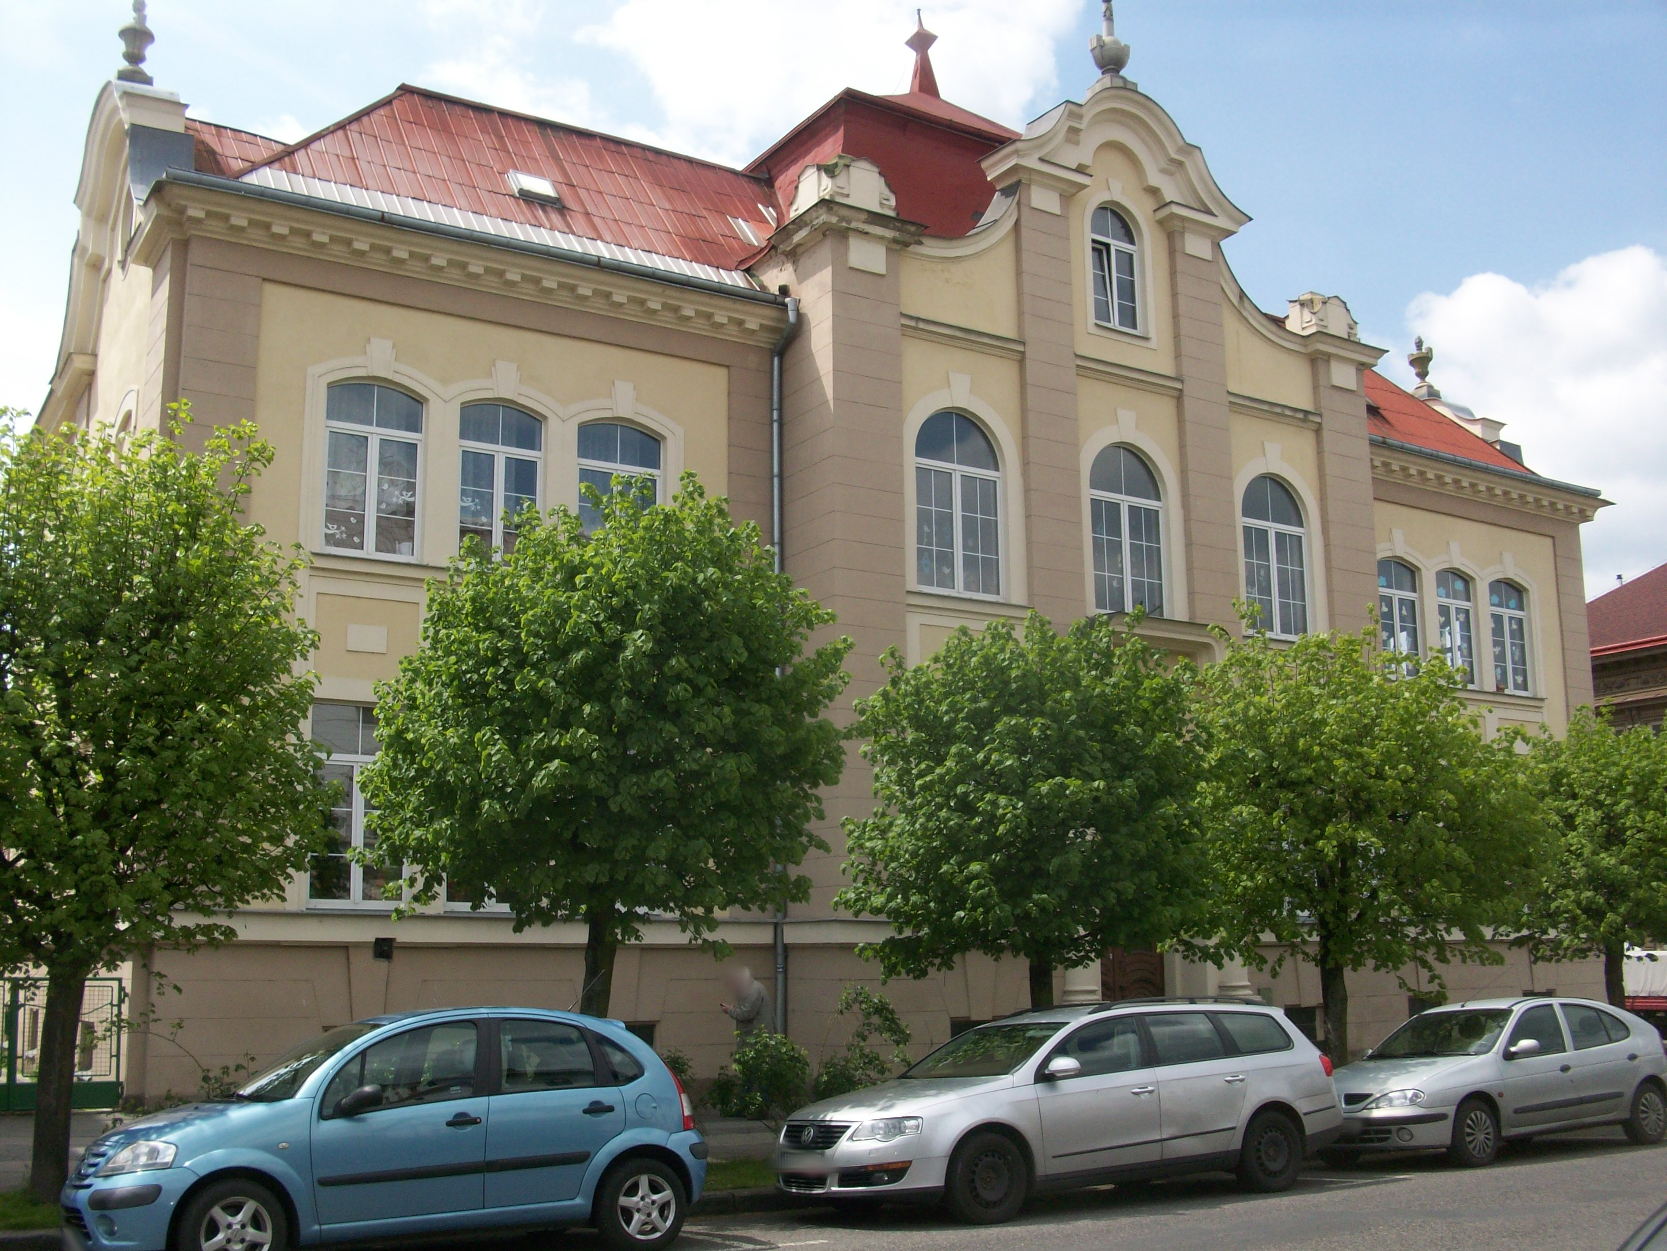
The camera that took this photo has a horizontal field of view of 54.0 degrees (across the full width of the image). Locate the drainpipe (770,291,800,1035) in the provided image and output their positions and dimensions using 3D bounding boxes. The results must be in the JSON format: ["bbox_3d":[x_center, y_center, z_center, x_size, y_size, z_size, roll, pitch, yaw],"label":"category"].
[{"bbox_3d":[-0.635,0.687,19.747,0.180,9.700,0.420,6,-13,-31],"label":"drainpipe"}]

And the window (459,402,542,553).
[{"bbox_3d":[-3.795,-1.552,18.675,1.000,2.050,0.150,6,-13,-31],"label":"window"}]

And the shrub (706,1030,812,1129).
[{"bbox_3d":[-0.847,5.048,18.209,1.120,1.080,1.020,6,-13,-31],"label":"shrub"}]

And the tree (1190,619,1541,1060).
[{"bbox_3d":[6.157,2.661,18.994,4.041,5.468,4.041,6,-13,-30],"label":"tree"}]

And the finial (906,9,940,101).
[{"bbox_3d":[1.512,-9.708,27.729,0.440,1.560,0.440,6,-13,-31],"label":"finial"}]

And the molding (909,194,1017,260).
[{"bbox_3d":[1.914,-5.851,23.879,2.133,1.341,0.350,6,-13,-31],"label":"molding"}]

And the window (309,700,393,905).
[{"bbox_3d":[-5.651,2.120,19.463,1.160,2.414,0.160,6,-13,-30],"label":"window"}]

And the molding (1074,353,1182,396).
[{"bbox_3d":[4.607,-3.875,25.401,2.147,0.252,0.220,6,-13,-30],"label":"molding"}]

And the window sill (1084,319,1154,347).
[{"bbox_3d":[4.469,-4.523,25.385,1.250,0.200,0.220,6,-13,-31],"label":"window sill"}]

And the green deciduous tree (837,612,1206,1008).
[{"bbox_3d":[1.854,2.384,15.641,3.500,5.018,3.400,0,-11,0],"label":"green deciduous tree"}]

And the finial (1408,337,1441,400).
[{"bbox_3d":[11.974,-5.196,33.296,0.500,1.300,0.500,6,-13,-31],"label":"finial"}]

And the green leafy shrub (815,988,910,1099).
[{"bbox_3d":[0.324,4.815,18.942,1.138,1.239,1.138,6,-13,-30],"label":"green leafy shrub"}]

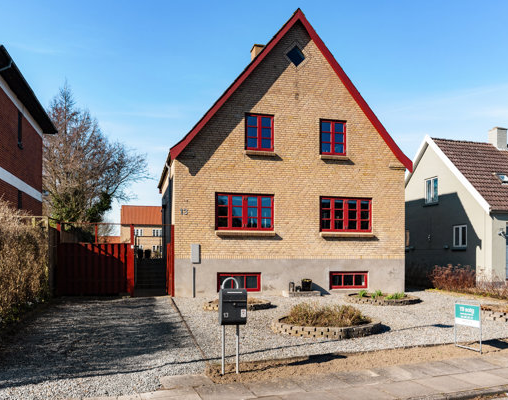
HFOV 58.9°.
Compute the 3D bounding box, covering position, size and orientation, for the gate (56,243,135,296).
[{"bbox_3d":[-4.540,1.990,12.900,2.150,1.550,0.100,1,-4,-14],"label":"gate"}]

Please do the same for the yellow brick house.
[{"bbox_3d":[0.540,-1.300,17.700,8.050,8.950,7.500,1,-4,-14],"label":"yellow brick house"}]

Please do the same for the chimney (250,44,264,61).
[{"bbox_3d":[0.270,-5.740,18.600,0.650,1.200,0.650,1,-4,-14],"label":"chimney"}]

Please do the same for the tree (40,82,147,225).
[{"bbox_3d":[-8.850,-0.900,24.000,6.500,9.900,6.200,1,-4,-14],"label":"tree"}]

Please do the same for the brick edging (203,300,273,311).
[{"bbox_3d":[-0.400,2.560,11.000,1.680,0.200,1.600,0,-4,0],"label":"brick edging"}]

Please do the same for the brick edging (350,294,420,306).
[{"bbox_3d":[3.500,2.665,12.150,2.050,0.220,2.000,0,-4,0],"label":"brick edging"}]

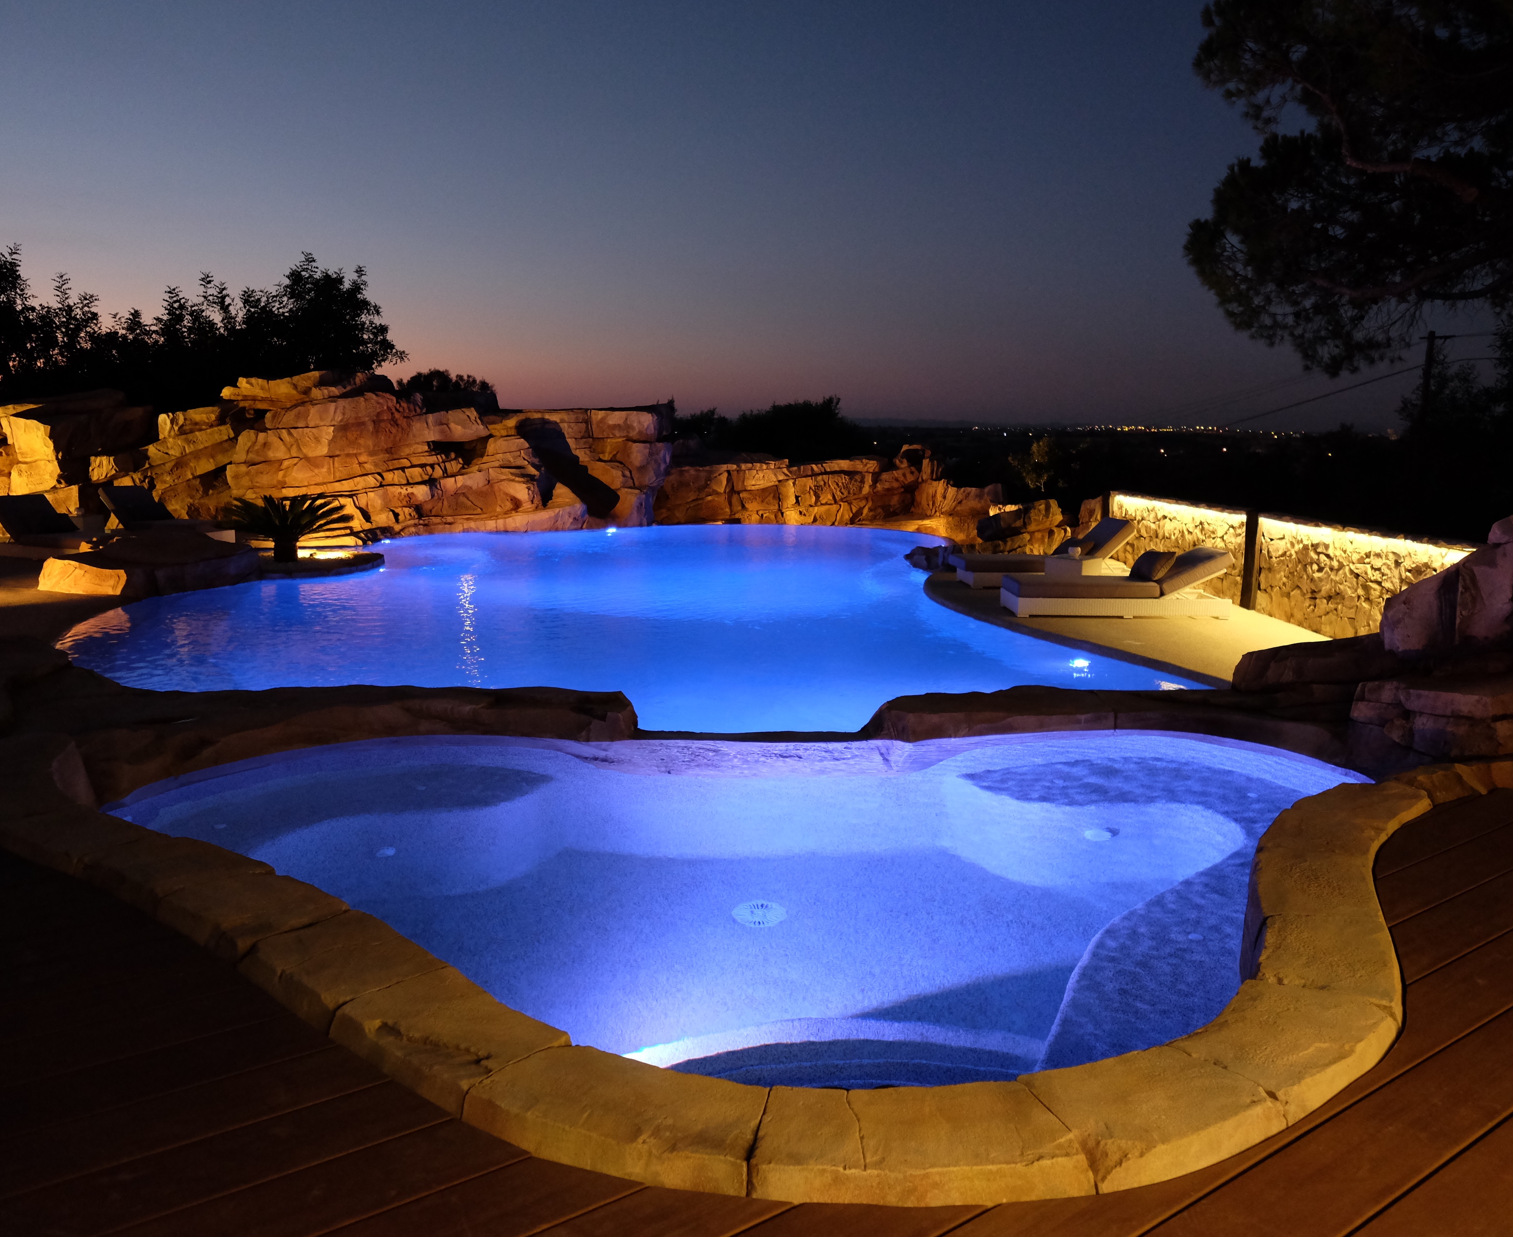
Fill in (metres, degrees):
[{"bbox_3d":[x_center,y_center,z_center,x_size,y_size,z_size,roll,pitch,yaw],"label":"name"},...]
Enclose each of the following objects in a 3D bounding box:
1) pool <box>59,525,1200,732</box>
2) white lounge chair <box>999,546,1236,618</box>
[{"bbox_3d":[-1.601,0.095,13.634,9.900,1.350,14.200,1,10,0],"label":"pool"},{"bbox_3d":[3.461,-0.367,10.435,2.050,0.620,0.680,0,10,-1],"label":"white lounge chair"}]

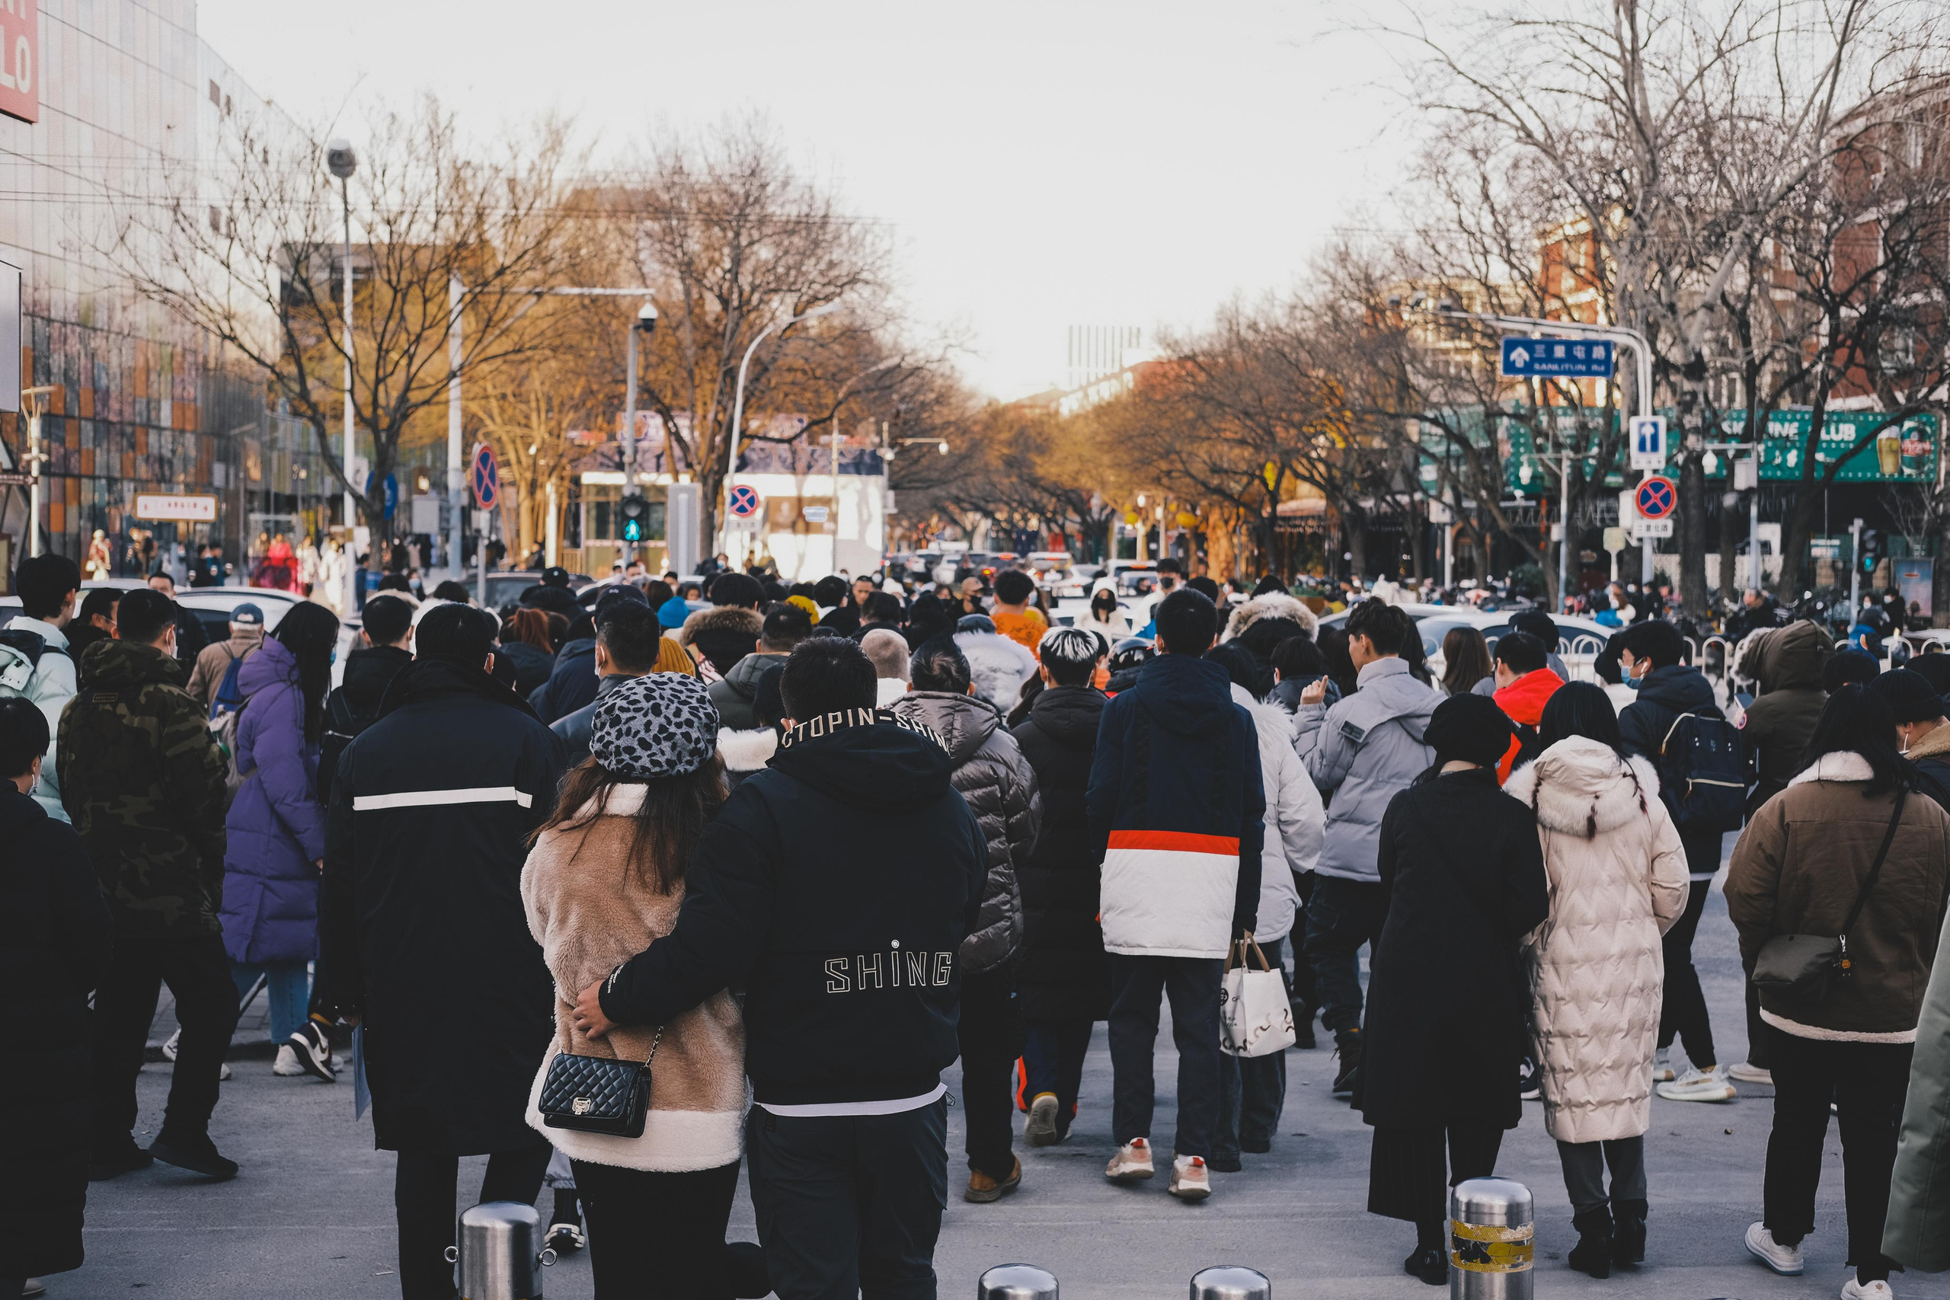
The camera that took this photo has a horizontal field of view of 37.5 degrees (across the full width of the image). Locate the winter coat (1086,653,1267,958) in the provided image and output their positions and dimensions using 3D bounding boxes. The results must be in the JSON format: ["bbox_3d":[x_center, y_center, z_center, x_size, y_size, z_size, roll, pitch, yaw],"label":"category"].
[{"bbox_3d":[0.631,0.476,8.977,0.570,0.950,0.370,0,2,7],"label":"winter coat"}]

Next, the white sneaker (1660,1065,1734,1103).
[{"bbox_3d":[2.599,1.553,10.321,0.295,0.120,0.106,1,2,14],"label":"white sneaker"}]

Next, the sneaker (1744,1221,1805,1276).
[{"bbox_3d":[2.186,1.616,7.854,0.105,0.115,0.270,0,2,-4],"label":"sneaker"}]

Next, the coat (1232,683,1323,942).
[{"bbox_3d":[0.841,0.513,9.080,0.570,0.820,0.380,0,2,-14],"label":"coat"}]

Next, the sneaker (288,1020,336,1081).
[{"bbox_3d":[-2.393,1.459,10.400,0.105,0.125,0.290,2,-35,40],"label":"sneaker"}]

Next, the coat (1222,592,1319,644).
[{"bbox_3d":[1.166,0.282,11.300,0.570,1.000,0.400,0,2,0],"label":"coat"}]

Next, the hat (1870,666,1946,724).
[{"bbox_3d":[2.580,0.129,7.950,0.225,0.180,0.200,-12,-6,42],"label":"hat"}]

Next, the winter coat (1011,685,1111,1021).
[{"bbox_3d":[0.312,0.677,9.715,0.580,1.140,0.400,0,2,3],"label":"winter coat"}]

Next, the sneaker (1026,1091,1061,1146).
[{"bbox_3d":[0.214,1.481,9.080,0.110,0.280,0.120,2,46,-5],"label":"sneaker"}]

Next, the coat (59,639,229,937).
[{"bbox_3d":[-2.533,0.415,8.750,0.550,0.890,0.380,1,2,20],"label":"coat"}]

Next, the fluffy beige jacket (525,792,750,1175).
[{"bbox_3d":[-0.664,0.631,5.627,0.460,0.750,0.380,0,2,3],"label":"fluffy beige jacket"}]

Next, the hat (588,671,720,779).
[{"bbox_3d":[-0.683,0.159,6.100,0.270,0.215,0.270,0,2,0],"label":"hat"}]

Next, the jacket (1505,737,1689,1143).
[{"bbox_3d":[1.698,0.767,7.813,0.510,1.090,0.410,0,2,2],"label":"jacket"}]

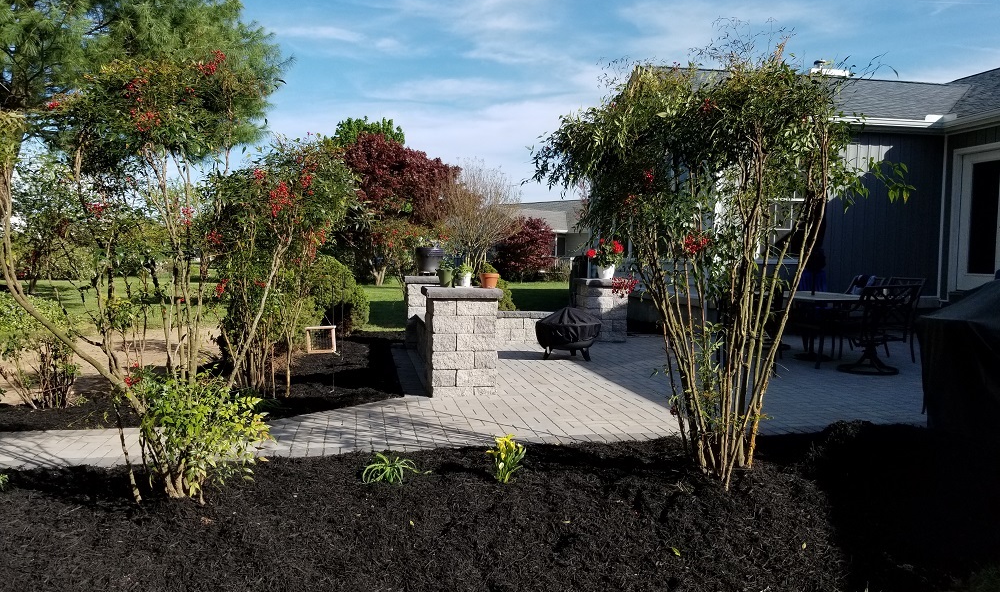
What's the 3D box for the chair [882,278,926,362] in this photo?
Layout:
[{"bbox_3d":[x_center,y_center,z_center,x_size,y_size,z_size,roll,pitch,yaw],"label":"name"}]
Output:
[{"bbox_3d":[4.437,0.258,8.623,0.660,0.940,0.600,1,3,-13],"label":"chair"}]

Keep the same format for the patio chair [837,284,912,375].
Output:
[{"bbox_3d":[3.876,0.333,7.885,0.620,0.895,0.670,1,3,-12],"label":"patio chair"}]

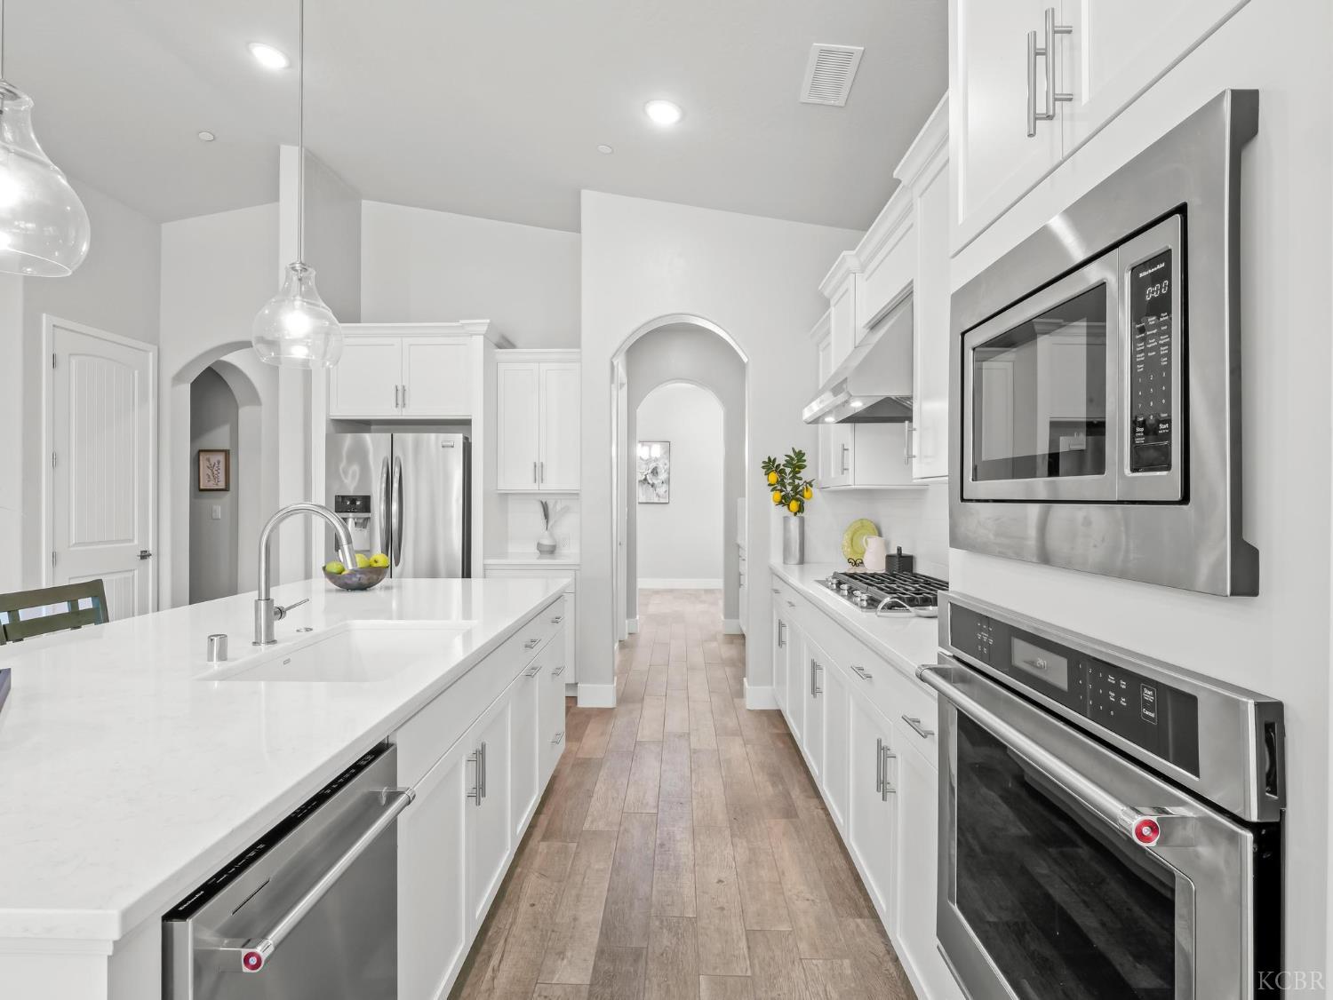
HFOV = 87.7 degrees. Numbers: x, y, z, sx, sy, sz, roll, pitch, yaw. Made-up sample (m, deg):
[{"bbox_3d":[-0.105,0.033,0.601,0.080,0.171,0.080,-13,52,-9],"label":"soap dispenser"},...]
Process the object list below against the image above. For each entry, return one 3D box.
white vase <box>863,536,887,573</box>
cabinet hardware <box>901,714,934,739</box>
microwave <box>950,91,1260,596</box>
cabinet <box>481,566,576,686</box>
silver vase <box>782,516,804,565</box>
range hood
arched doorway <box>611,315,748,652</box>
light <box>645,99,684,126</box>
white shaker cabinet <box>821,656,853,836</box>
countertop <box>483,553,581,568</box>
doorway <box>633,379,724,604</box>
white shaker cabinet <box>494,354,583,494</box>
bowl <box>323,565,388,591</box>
[{"bbox_3d":[1.115,0.285,3.648,0.125,0.191,0.110,0,0,1],"label":"white vase"},{"bbox_3d":[0.596,0.533,1.622,0.039,0.016,0.150,0,0,1],"label":"cabinet hardware"},{"bbox_3d":[0.758,-0.153,0.997,0.420,0.490,0.677,0,0,1],"label":"microwave"},{"bbox_3d":[-0.881,0.845,4.855,0.618,0.830,0.610,0,0,1],"label":"cabinet"},{"bbox_3d":[0.775,0.249,4.235,0.134,0.296,0.134,0,0,1],"label":"silver vase"},{"bbox_3d":[0.971,-0.576,2.975,0.560,0.405,0.890,0,0,1],"label":"range hood"},{"bbox_3d":[0.088,0.073,4.442,0.850,2.475,0.205,0,0,1],"label":"arched doorway"},{"bbox_3d":[-0.013,-1.879,3.360,0.190,0.030,0.190,8,0,1],"label":"light"},{"bbox_3d":[0.922,0.913,2.607,0.578,0.607,0.450,0,0,1],"label":"white shaker cabinet"},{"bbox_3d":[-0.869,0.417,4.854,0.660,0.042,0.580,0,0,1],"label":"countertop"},{"bbox_3d":[0.136,0.072,6.849,0.848,2.475,0.180,0,0,1],"label":"doorway"},{"bbox_3d":[-0.875,-0.545,4.993,0.623,0.980,0.330,0,0,1],"label":"white shaker cabinet"},{"bbox_3d":[-1.387,0.349,3.100,0.270,0.098,0.270,0,0,0],"label":"bowl"}]

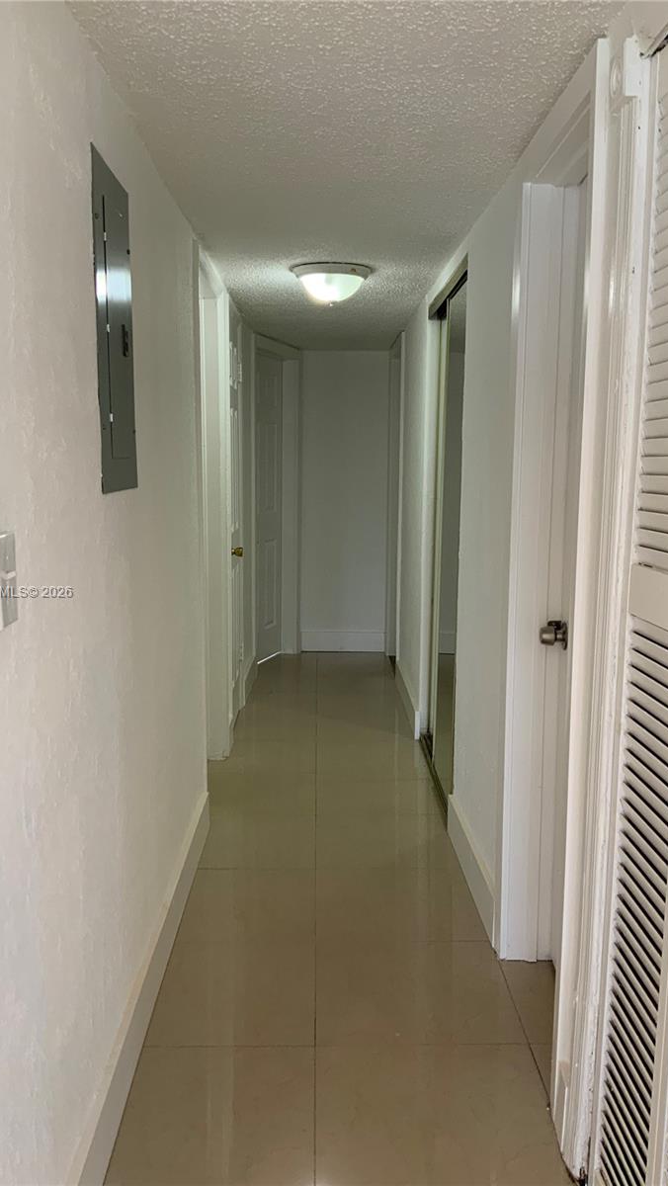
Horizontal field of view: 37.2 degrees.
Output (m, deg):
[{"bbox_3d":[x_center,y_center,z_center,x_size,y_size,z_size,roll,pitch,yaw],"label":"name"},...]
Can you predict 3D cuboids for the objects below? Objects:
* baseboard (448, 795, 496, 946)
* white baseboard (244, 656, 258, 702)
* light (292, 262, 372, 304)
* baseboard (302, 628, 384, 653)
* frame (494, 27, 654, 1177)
[{"bbox_3d":[0.441,0.869,3.209,0.016,0.143,0.885,0,8,-2],"label":"baseboard"},{"bbox_3d":[-0.496,0.512,5.871,0.016,0.143,0.700,0,8,0],"label":"white baseboard"},{"bbox_3d":[-0.011,-1.219,3.959,0.325,0.127,0.325,0,8,-1],"label":"light"},{"bbox_3d":[0.062,0.349,7.081,0.597,0.150,0.016,0,8,-1],"label":"baseboard"},{"bbox_3d":[0.516,0.006,2.253,0.120,2.105,0.795,0,8,-1],"label":"frame"}]

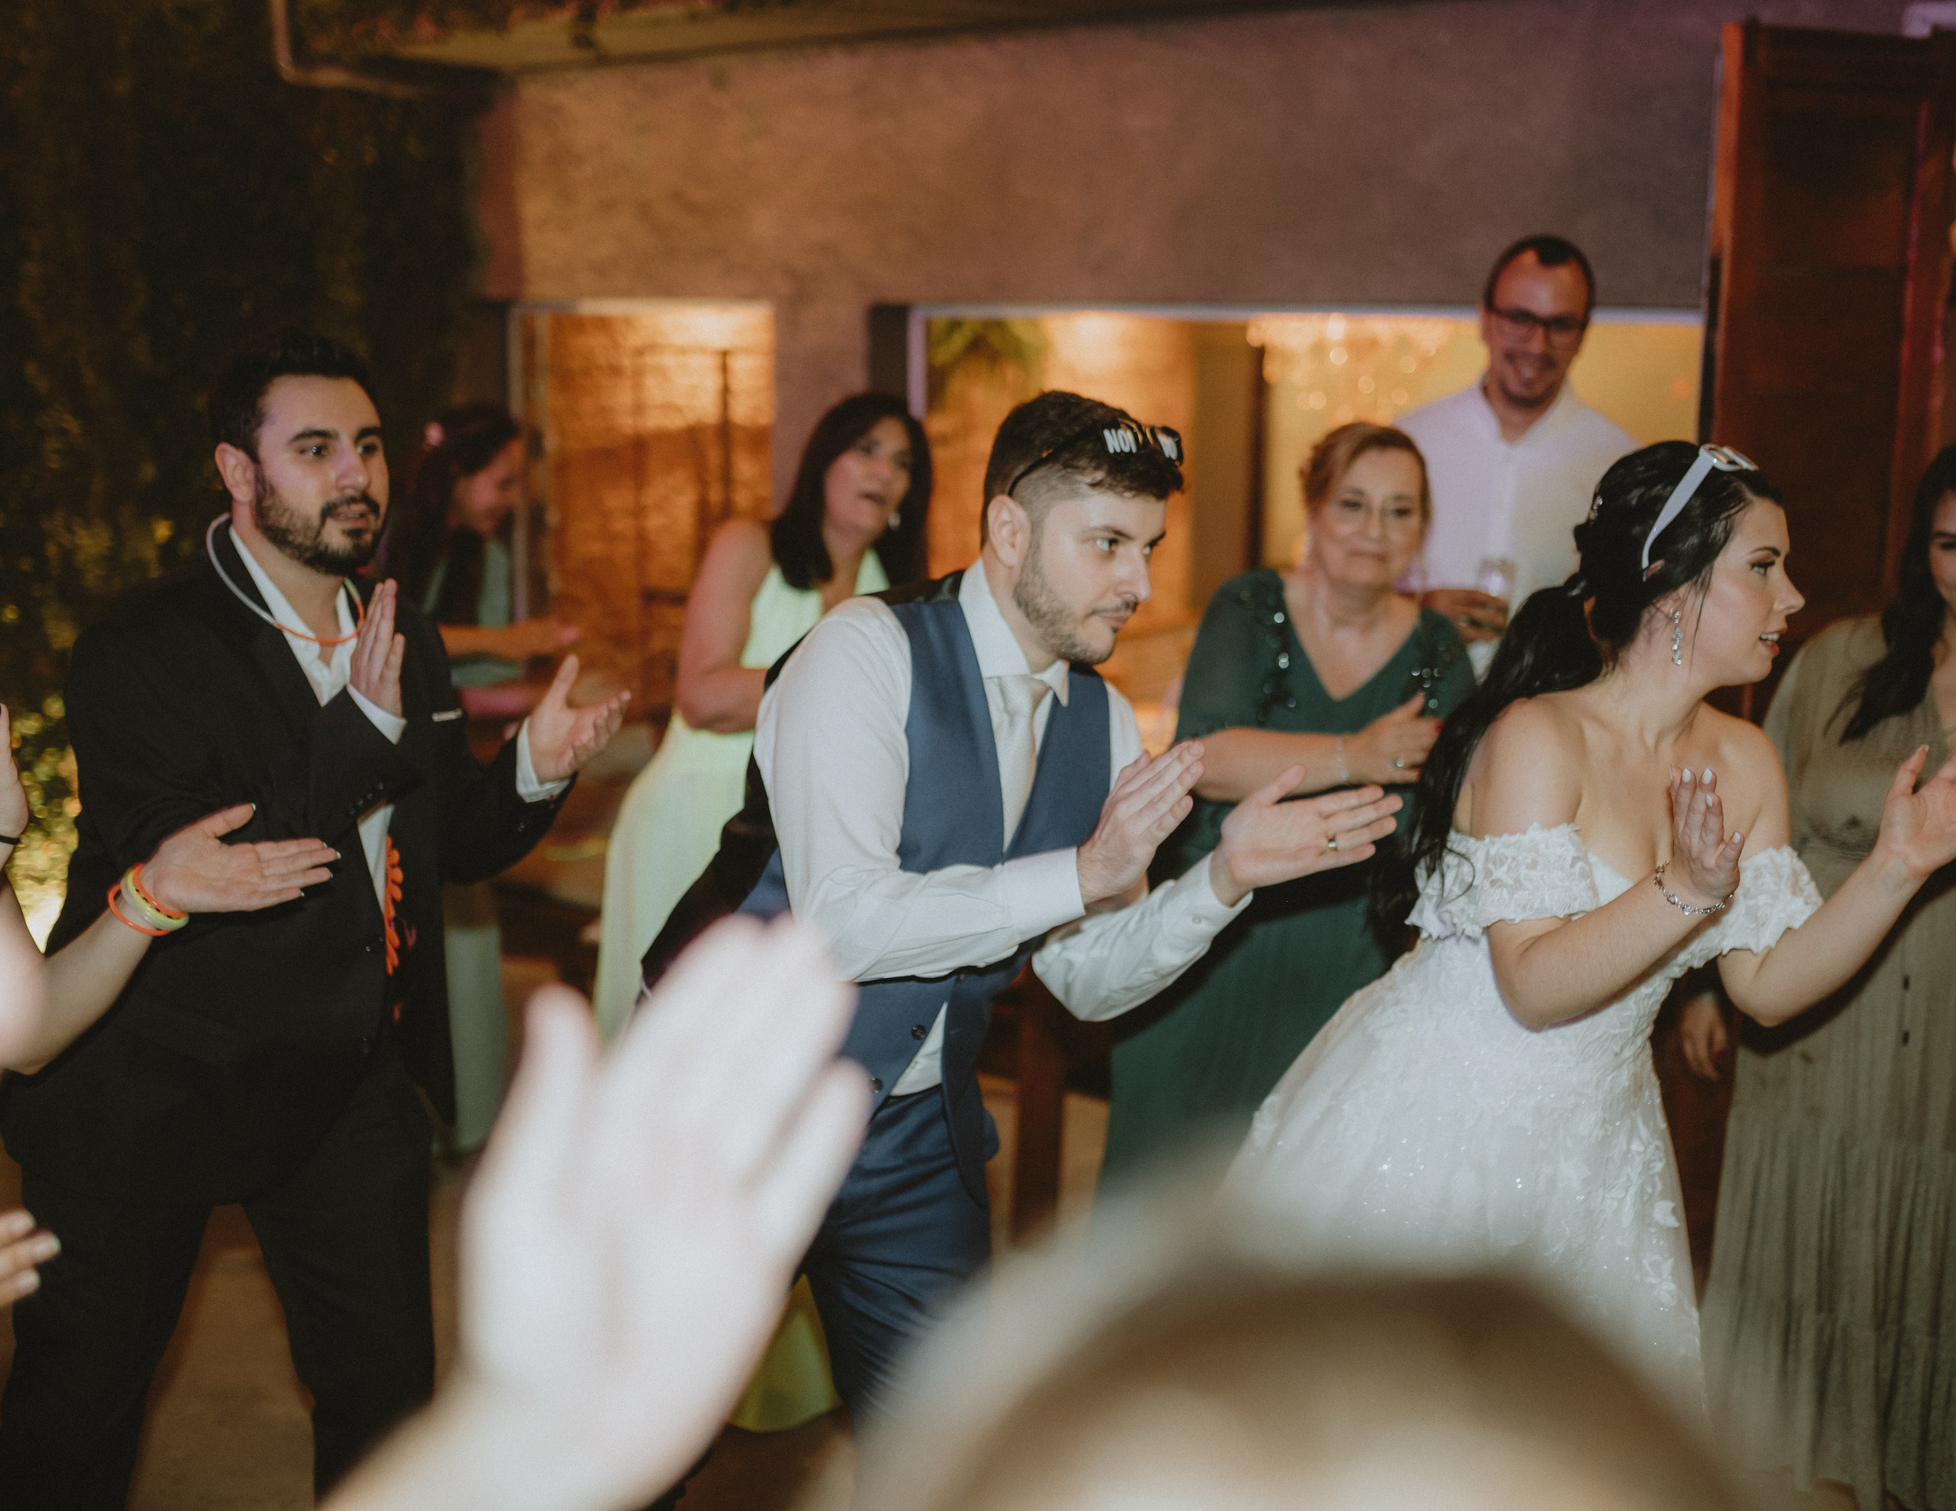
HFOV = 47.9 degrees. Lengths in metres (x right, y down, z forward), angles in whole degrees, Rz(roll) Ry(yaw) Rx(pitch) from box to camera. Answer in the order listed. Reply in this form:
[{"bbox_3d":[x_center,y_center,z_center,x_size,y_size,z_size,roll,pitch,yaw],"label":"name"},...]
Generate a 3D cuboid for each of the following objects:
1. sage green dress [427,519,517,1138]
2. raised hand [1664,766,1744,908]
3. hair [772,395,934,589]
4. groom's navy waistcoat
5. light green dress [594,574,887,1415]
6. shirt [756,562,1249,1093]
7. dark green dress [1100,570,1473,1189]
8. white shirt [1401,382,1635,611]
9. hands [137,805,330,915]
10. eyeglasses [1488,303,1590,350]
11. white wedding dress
[{"bbox_3d":[-1.106,0.154,4.333,0.420,1.200,0.420,-7,12,-39],"label":"sage green dress"},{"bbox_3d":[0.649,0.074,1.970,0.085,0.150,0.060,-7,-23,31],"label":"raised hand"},{"bbox_3d":[-0.189,-0.397,3.330,0.220,0.300,0.220,1,7,-35],"label":"hair"},{"bbox_3d":[-0.060,0.115,2.120,0.410,0.600,0.290,-9,29,-44],"label":"groom's navy waistcoat"},{"bbox_3d":[-0.361,0.343,3.420,0.460,1.350,0.440,-5,11,-33],"label":"light green dress"},{"bbox_3d":[0.015,0.069,2.139,0.520,0.570,0.440,2,12,-38],"label":"shirt"},{"bbox_3d":[0.432,0.427,3.010,0.550,1.330,0.420,0,10,-4],"label":"dark green dress"},{"bbox_3d":[0.801,-0.179,3.231,0.500,0.720,0.340,2,9,5],"label":"white shirt"},{"bbox_3d":[-0.646,0.090,1.920,0.175,0.095,0.060,-1,10,-9],"label":"hands"},{"bbox_3d":[0.763,-0.591,3.020,0.140,0.046,0.140,11,19,6],"label":"eyeglasses"},{"bbox_3d":[0.456,0.652,2.263,0.820,1.190,0.850,-6,11,-34],"label":"white wedding dress"}]

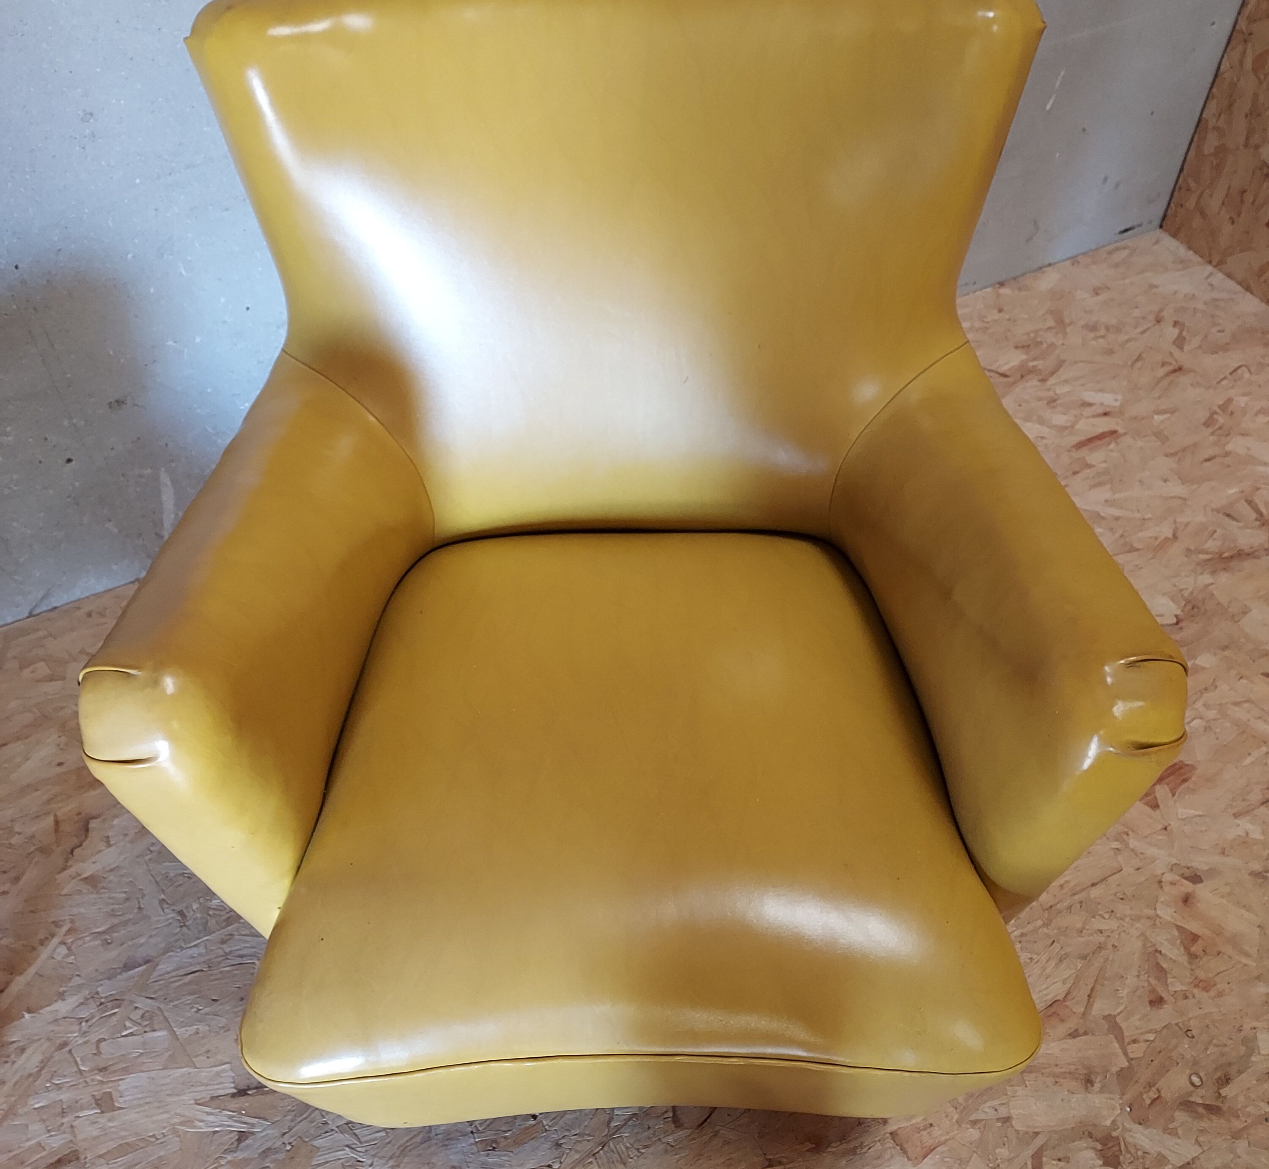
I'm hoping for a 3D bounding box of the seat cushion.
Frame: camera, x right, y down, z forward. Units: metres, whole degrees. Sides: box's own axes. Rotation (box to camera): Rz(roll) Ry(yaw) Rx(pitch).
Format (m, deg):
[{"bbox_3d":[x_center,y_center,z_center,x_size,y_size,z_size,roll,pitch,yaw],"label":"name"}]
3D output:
[{"bbox_3d":[0.000,0.187,1.060,0.585,0.165,0.550,-1,46,0],"label":"seat cushion"}]

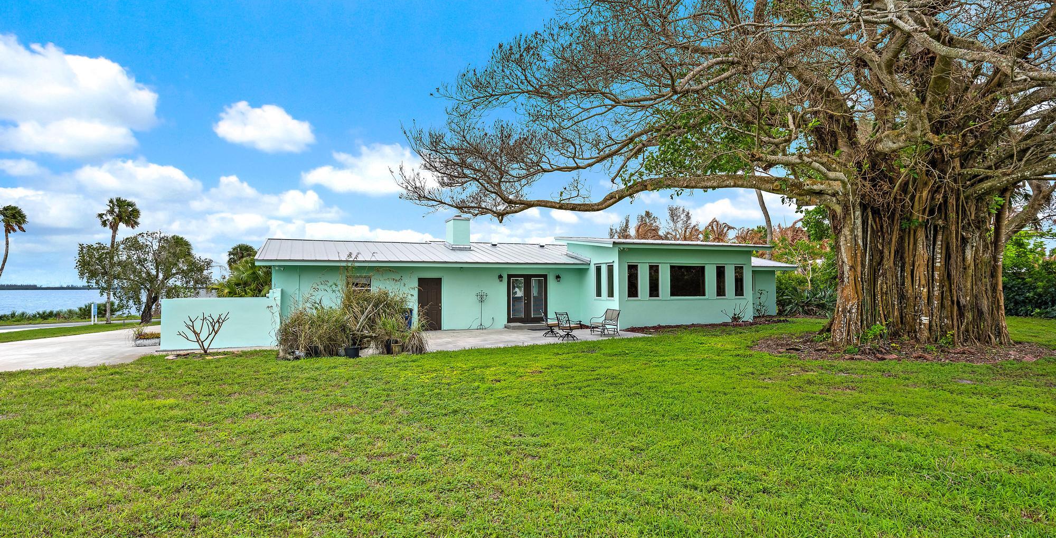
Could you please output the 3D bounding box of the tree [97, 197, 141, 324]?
[{"bbox_3d":[-34.400,-0.750,44.400,3.100,10.600,3.100,0,-2,0],"label":"tree"}]

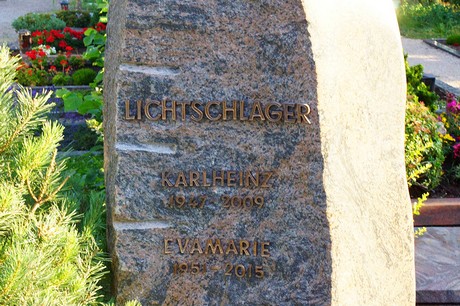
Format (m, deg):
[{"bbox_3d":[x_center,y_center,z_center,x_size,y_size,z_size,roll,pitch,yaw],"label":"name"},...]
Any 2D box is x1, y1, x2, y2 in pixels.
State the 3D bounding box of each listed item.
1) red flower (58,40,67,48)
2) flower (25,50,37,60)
[{"bbox_3d":[-1.782,-1.154,9.100,0.085,0.080,0.085,-3,15,-11],"label":"red flower"},{"bbox_3d":[-1.959,-0.957,8.400,0.115,0.095,0.105,-3,15,-13],"label":"flower"}]

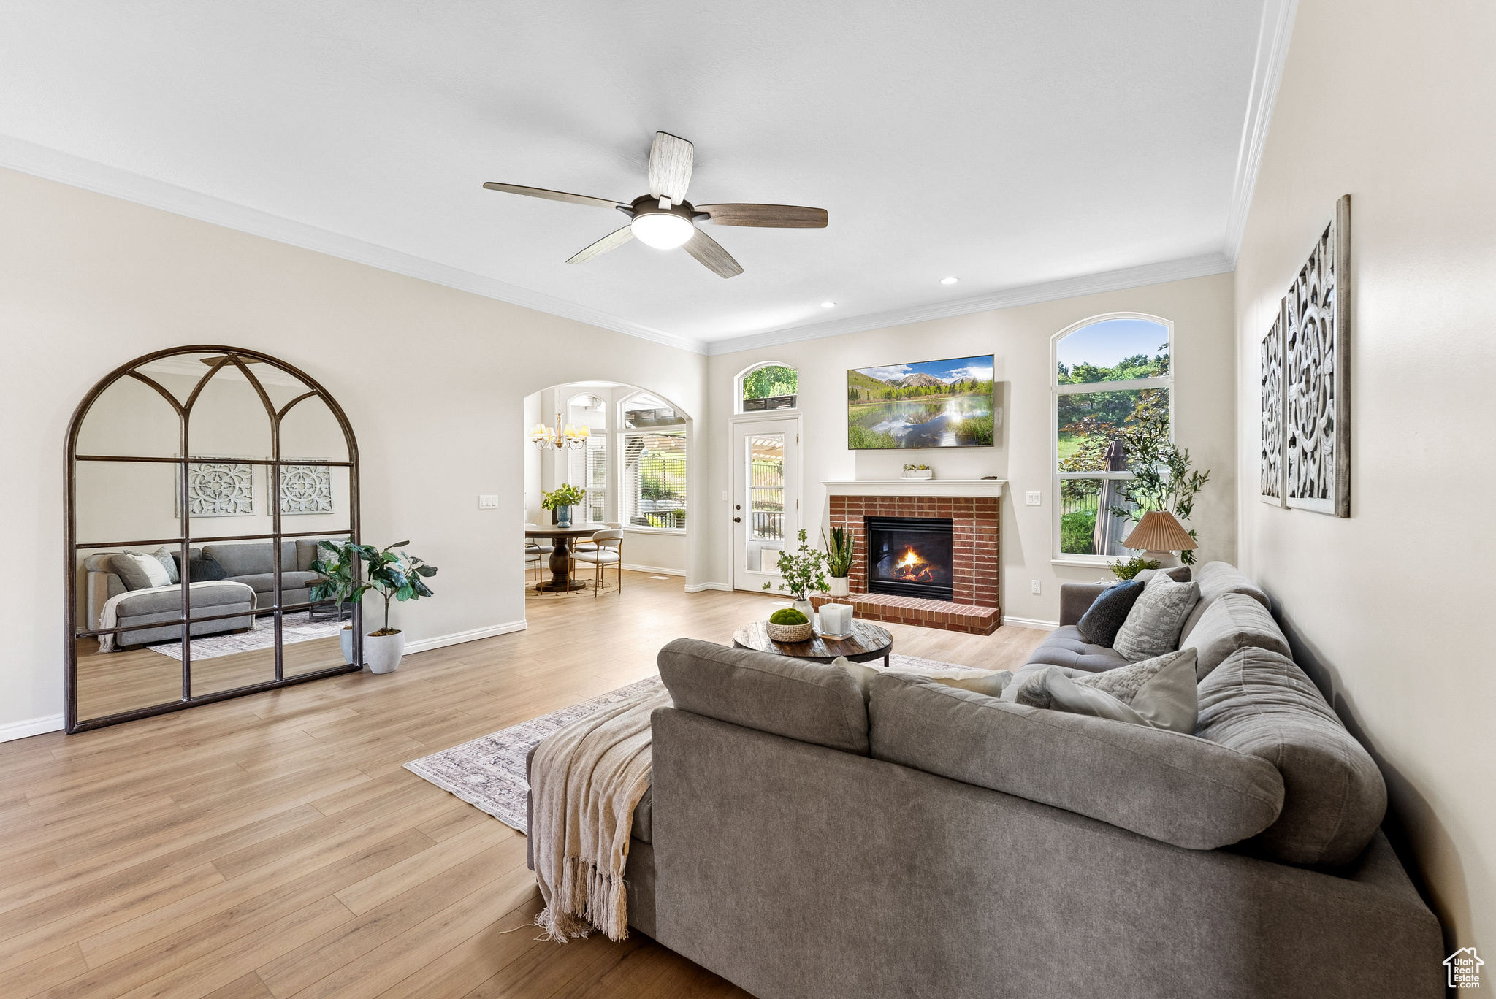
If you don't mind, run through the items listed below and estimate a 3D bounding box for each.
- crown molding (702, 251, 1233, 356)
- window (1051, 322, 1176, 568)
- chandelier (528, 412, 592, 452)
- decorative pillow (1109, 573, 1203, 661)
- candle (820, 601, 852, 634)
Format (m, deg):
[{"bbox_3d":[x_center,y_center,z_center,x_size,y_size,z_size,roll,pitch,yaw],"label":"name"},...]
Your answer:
[{"bbox_3d":[1.593,-1.834,5.839,5.080,0.130,0.110,0,1,33],"label":"crown molding"},{"bbox_3d":[2.960,-0.490,4.770,0.860,2.040,0.100,1,1,37],"label":"window"},{"bbox_3d":[-2.353,-0.857,7.300,0.760,0.520,0.760,1,1,37],"label":"chandelier"},{"bbox_3d":[1.935,0.555,2.760,0.160,0.450,0.430,29,10,15],"label":"decorative pillow"},{"bbox_3d":[0.490,0.657,3.220,0.140,0.155,0.140,1,1,45],"label":"candle"}]

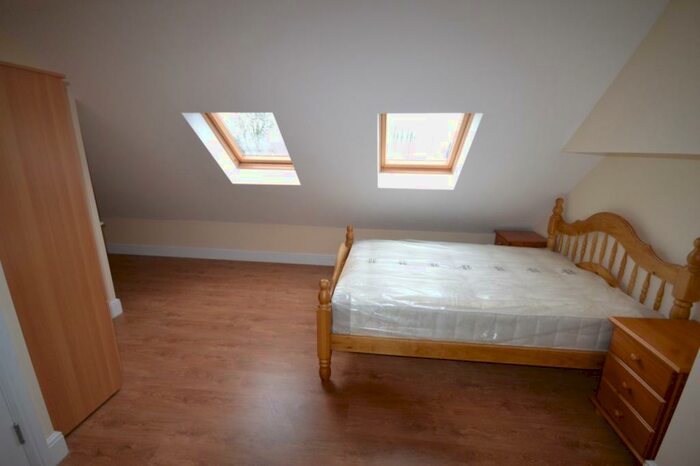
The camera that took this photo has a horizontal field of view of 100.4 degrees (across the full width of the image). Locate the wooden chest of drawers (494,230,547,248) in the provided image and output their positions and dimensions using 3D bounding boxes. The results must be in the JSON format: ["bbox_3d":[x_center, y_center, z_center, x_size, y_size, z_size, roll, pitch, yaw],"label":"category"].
[{"bbox_3d":[1.885,0.325,3.280,0.415,0.595,0.430,2,16,9],"label":"wooden chest of drawers"}]

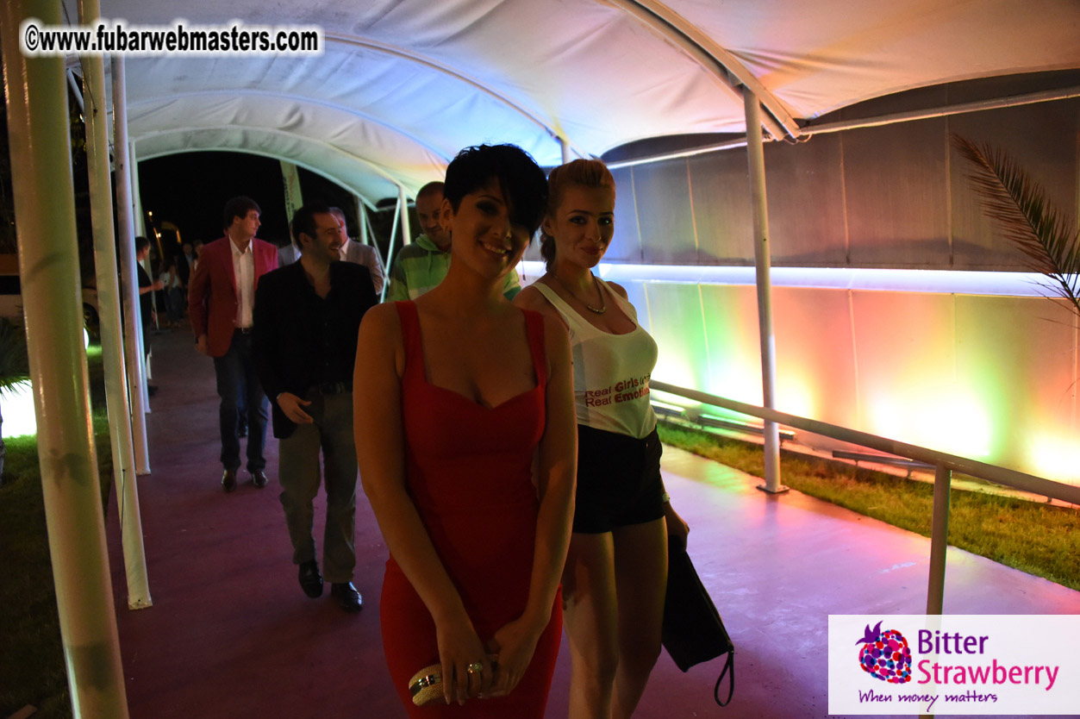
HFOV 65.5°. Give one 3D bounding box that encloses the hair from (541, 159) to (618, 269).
[{"bbox_3d":[0.088,-0.335,1.960,0.175,0.260,0.215,-4,8,-22],"label":"hair"}]

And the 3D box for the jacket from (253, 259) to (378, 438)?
[{"bbox_3d":[-0.955,-0.054,3.649,0.550,0.750,0.350,-4,8,-20],"label":"jacket"}]

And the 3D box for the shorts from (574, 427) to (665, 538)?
[{"bbox_3d":[0.172,0.292,2.040,0.320,0.250,0.235,-7,10,-38],"label":"shorts"}]

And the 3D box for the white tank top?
[{"bbox_3d":[0.132,-0.007,1.980,0.330,0.370,0.250,-7,10,-38],"label":"white tank top"}]

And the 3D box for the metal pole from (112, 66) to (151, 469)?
[{"bbox_3d":[-2.877,-0.638,5.904,0.100,2.939,0.100,-3,8,-24],"label":"metal pole"}]

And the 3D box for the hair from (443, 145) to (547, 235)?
[{"bbox_3d":[-0.079,-0.286,1.460,0.180,0.170,0.205,6,8,-19],"label":"hair"}]

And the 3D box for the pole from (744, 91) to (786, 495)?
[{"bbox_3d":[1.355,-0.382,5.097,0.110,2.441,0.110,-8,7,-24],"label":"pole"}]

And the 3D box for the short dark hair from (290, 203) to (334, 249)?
[{"bbox_3d":[-0.985,-0.574,3.619,0.200,0.185,0.165,4,10,36],"label":"short dark hair"}]

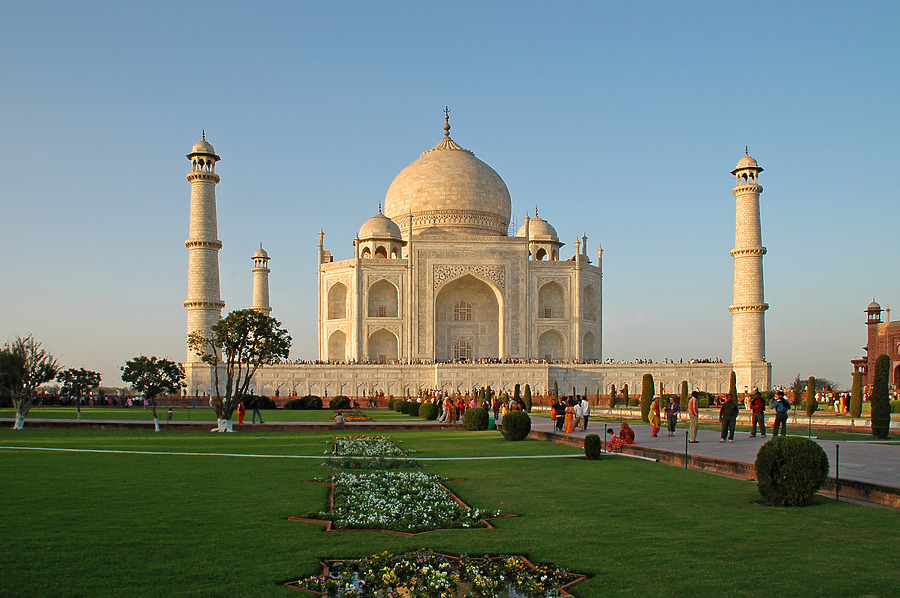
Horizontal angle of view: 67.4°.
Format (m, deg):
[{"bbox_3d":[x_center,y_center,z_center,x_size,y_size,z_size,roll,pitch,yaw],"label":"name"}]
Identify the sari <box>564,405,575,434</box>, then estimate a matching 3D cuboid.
[{"bbox_3d":[5.419,5.405,30.500,0.500,1.380,0.380,-3,-9,20],"label":"sari"}]

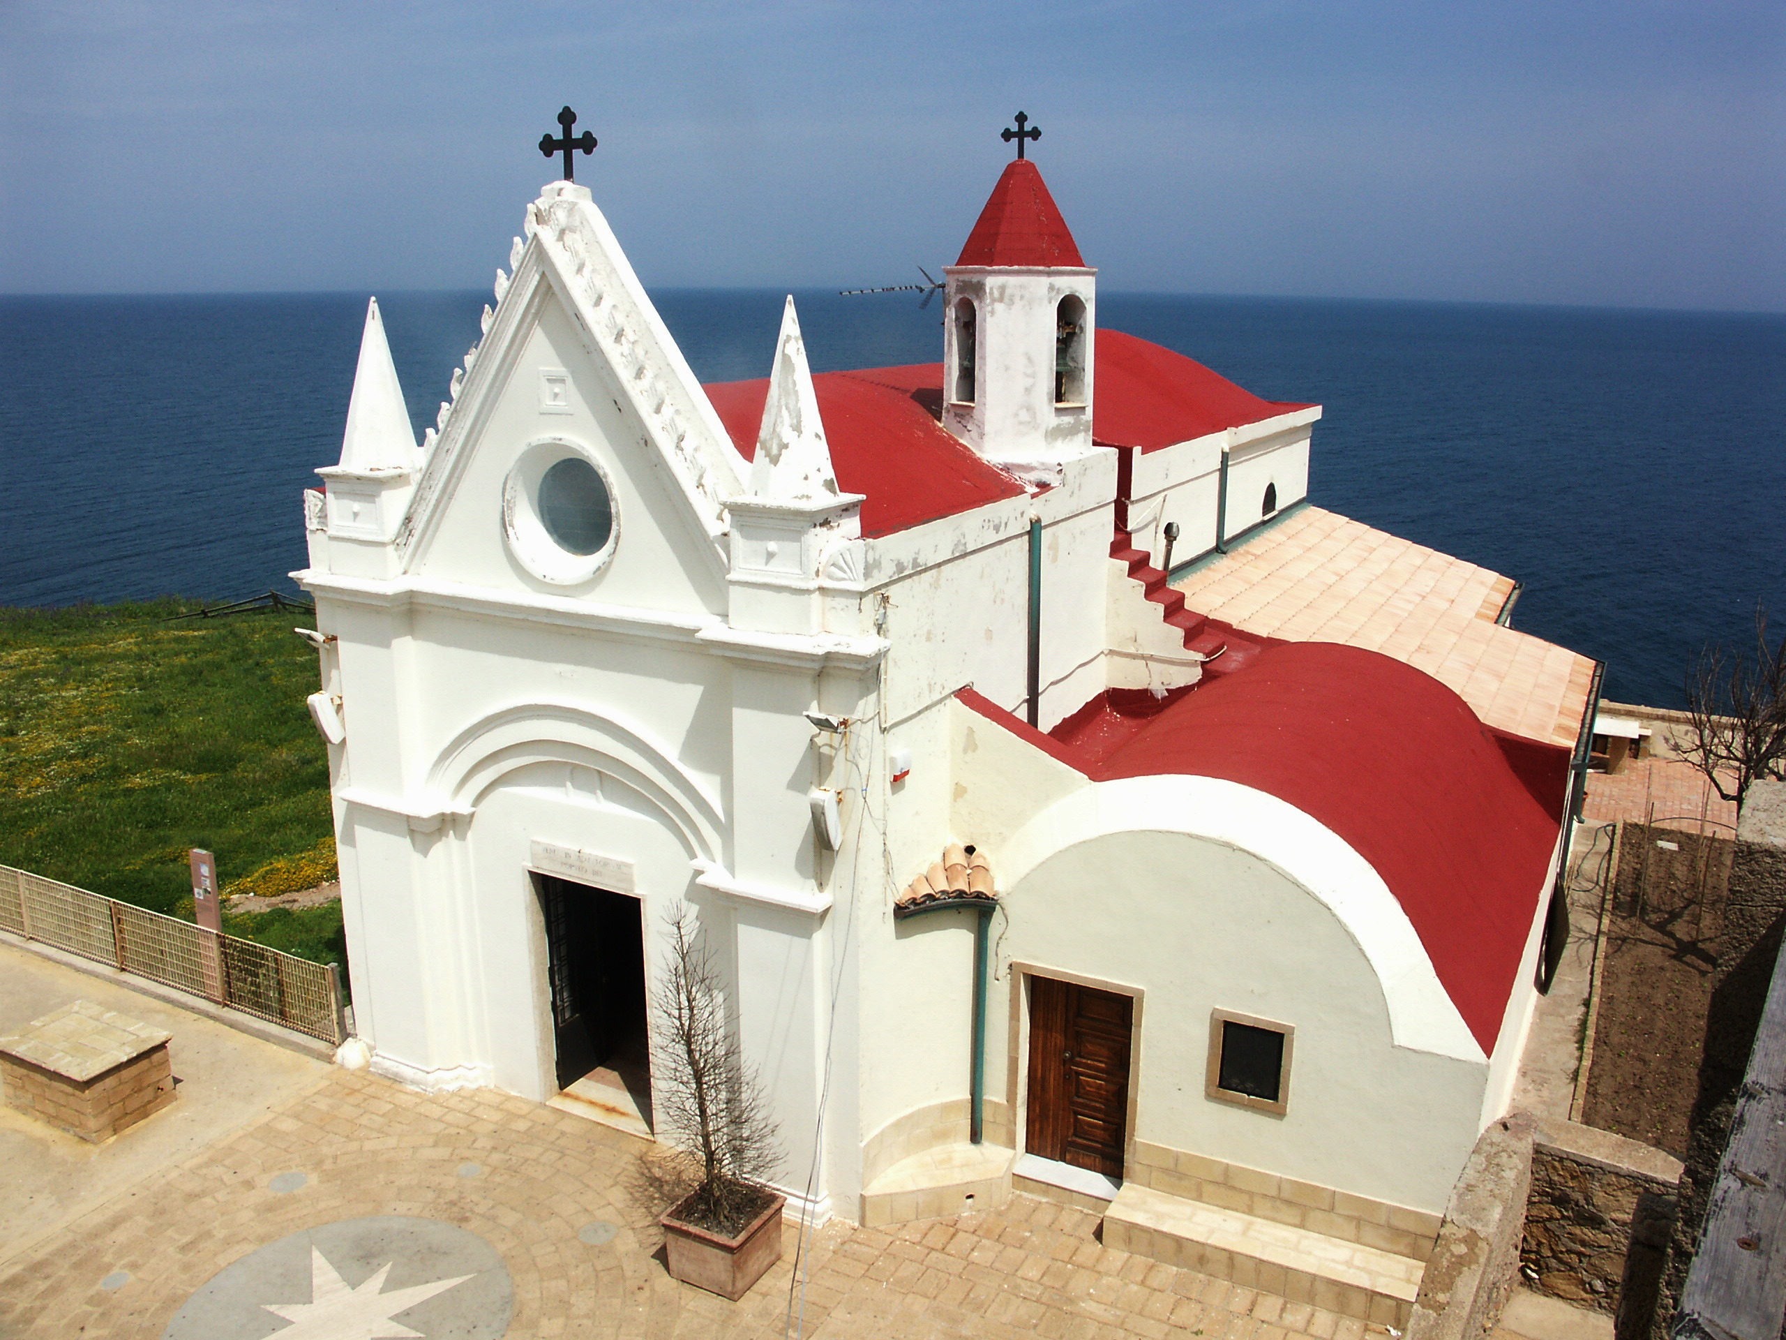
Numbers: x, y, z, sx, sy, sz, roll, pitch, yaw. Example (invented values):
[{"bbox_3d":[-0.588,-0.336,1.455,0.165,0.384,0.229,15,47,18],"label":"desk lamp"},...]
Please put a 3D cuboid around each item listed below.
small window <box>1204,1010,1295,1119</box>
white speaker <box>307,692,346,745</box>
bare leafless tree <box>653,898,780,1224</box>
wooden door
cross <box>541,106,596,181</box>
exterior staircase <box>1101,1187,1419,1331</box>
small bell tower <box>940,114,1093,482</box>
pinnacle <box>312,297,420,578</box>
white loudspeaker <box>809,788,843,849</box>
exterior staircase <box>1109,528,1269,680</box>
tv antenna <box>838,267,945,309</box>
[{"bbox_3d":[3.301,3.636,13.343,0.730,0.924,0.141,8,16,24],"label":"small window"},{"bbox_3d":[-6.006,0.522,15.355,0.159,0.537,0.164,11,34,34],"label":"white speaker"},{"bbox_3d":[-1.677,3.685,13.408,1.232,3.010,1.188,1,14,0],"label":"bare leafless tree"},{"bbox_3d":[1.891,4.030,14.479,1.082,2.094,0.079,8,16,24],"label":"wooden door"},{"bbox_3d":[-3.037,-4.920,13.559,0.651,0.669,0.062,8,16,24],"label":"cross"},{"bbox_3d":[3.401,5.440,13.440,2.808,0.334,0.626,8,16,24],"label":"exterior staircase"},{"bbox_3d":[1.622,-4.642,17.973,1.918,4.255,1.918,8,16,24],"label":"small bell tower"},{"bbox_3d":[-5.329,-2.438,15.118,0.942,2.834,0.986,8,16,24],"label":"pinnacle"},{"bbox_3d":[-0.581,1.328,12.802,0.160,0.530,0.170,8,32,28],"label":"white loudspeaker"},{"bbox_3d":[3.873,-0.882,19.424,1.672,1.804,1.100,8,16,24],"label":"exterior staircase"},{"bbox_3d":[0.009,-4.949,18.735,1.320,0.528,0.396,1,14,0],"label":"tv antenna"}]

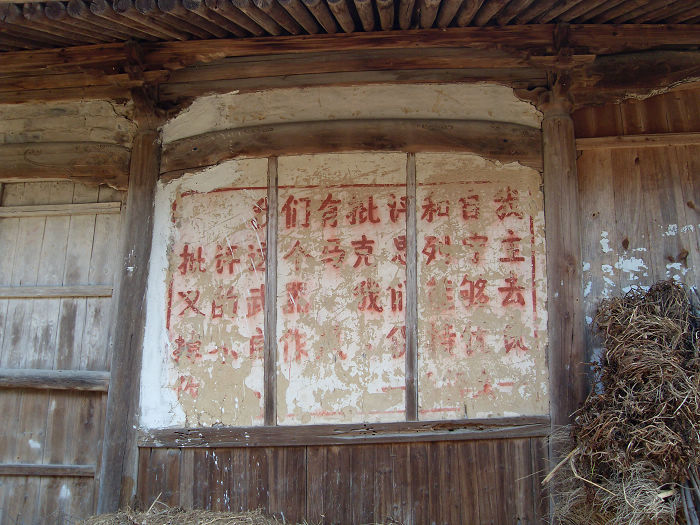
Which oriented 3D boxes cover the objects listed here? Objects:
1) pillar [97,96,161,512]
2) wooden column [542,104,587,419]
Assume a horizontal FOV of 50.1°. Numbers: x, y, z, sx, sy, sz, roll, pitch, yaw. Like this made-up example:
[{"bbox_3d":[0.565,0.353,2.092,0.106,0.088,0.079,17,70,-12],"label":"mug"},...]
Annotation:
[{"bbox_3d":[-1.631,0.239,5.612,0.250,3.220,0.250,0,-14,2],"label":"pillar"},{"bbox_3d":[1.596,0.138,5.528,0.250,3.199,0.250,1,-14,2],"label":"wooden column"}]

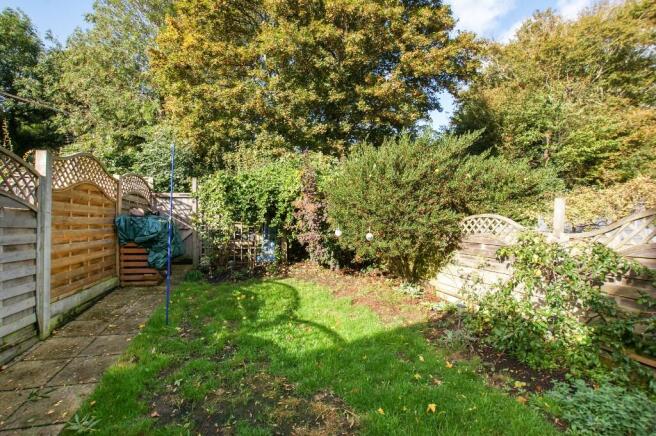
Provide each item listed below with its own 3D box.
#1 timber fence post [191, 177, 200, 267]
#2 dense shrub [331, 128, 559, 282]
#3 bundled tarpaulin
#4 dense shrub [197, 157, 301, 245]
[{"bbox_3d":[-3.040,0.100,6.250,0.105,2.030,0.105,0,1,-20],"label":"timber fence post"},{"bbox_3d":[2.080,-0.200,5.050,3.900,2.650,2.500,0,1,0],"label":"dense shrub"},{"bbox_3d":[-3.080,0.400,4.860,0.950,0.920,0.850,0,1,-20],"label":"bundled tarpaulin"},{"bbox_3d":[-1.880,-0.410,6.400,2.250,1.950,1.300,0,1,-12],"label":"dense shrub"}]

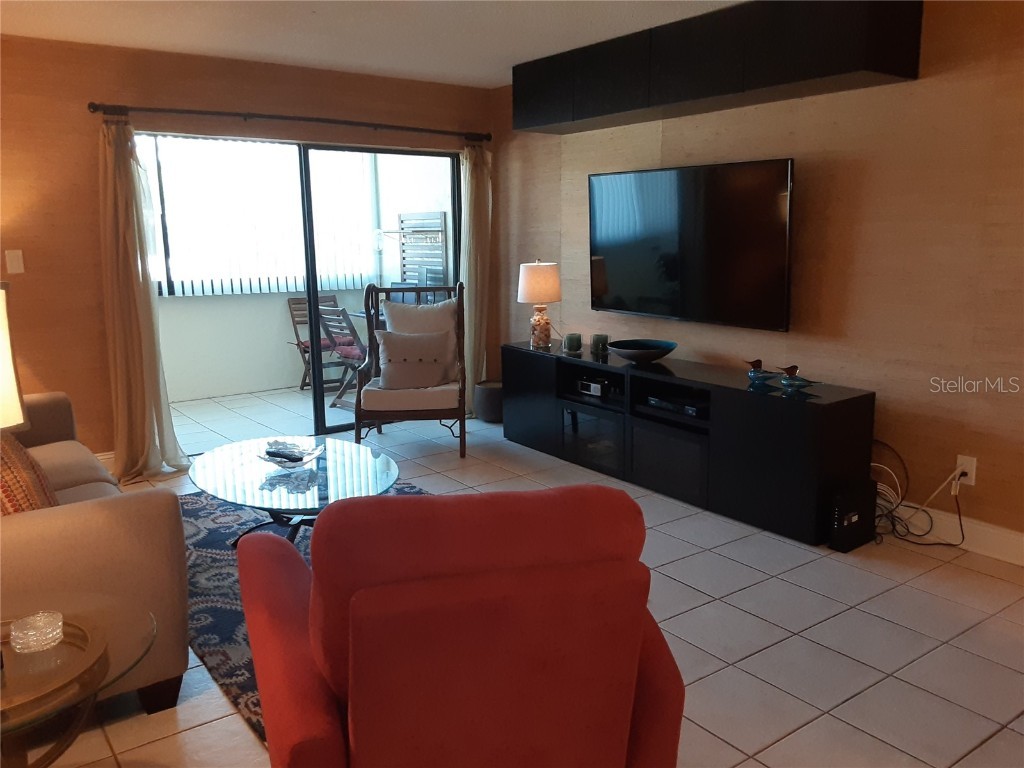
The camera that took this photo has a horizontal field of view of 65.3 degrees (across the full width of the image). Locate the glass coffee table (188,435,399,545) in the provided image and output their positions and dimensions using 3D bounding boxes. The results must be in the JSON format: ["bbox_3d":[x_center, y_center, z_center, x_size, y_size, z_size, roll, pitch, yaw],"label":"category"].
[{"bbox_3d":[-0.888,0.539,3.275,0.775,0.425,1.130,-7,12,-31],"label":"glass coffee table"}]

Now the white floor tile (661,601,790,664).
[{"bbox_3d":[0.730,0.847,2.759,0.332,0.012,0.332,-7,12,-35],"label":"white floor tile"}]

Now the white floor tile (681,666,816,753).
[{"bbox_3d":[0.680,0.955,2.355,0.337,0.010,0.337,-8,13,-35],"label":"white floor tile"}]

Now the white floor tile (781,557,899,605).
[{"bbox_3d":[1.310,0.796,3.218,0.337,0.010,0.337,-8,13,-35],"label":"white floor tile"}]

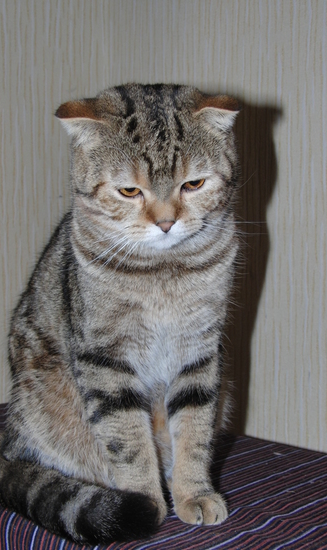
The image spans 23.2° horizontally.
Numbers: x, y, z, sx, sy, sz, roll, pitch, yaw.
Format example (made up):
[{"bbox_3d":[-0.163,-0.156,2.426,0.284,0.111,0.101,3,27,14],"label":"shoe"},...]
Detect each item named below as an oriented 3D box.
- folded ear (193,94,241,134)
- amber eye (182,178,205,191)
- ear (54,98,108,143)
[{"bbox_3d":[0.045,-0.135,0.670,0.036,0.028,0.026,-8,12,-13],"label":"folded ear"},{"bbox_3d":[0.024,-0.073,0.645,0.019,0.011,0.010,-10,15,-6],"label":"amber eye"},{"bbox_3d":[-0.069,-0.129,0.670,0.039,0.032,0.026,-3,12,15],"label":"ear"}]

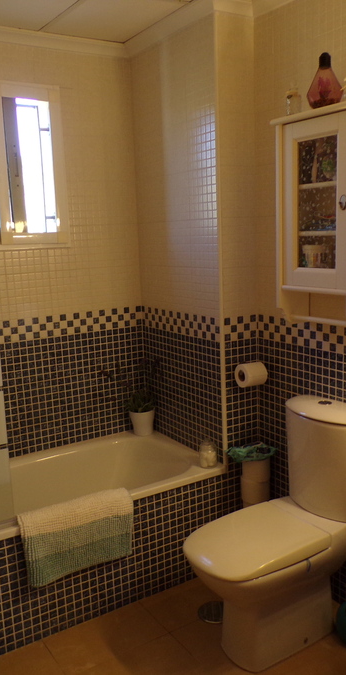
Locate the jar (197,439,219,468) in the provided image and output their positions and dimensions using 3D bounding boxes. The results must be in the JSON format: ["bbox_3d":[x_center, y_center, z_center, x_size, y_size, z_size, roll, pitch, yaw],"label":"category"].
[{"bbox_3d":[0.146,0.487,2.652,0.080,0.114,0.080,-2,10,0],"label":"jar"}]

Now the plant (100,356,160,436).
[{"bbox_3d":[-0.211,0.293,3.014,0.270,0.385,0.180,-8,12,-32],"label":"plant"}]

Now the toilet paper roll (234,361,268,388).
[{"bbox_3d":[0.320,0.150,2.565,0.106,0.104,0.104,-8,12,-32],"label":"toilet paper roll"}]

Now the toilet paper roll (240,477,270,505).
[{"bbox_3d":[0.319,0.598,2.431,0.113,0.104,0.113,-2,10,0],"label":"toilet paper roll"}]

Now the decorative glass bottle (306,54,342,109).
[{"bbox_3d":[0.497,-0.838,2.048,0.116,0.187,0.118,-2,10,0],"label":"decorative glass bottle"}]

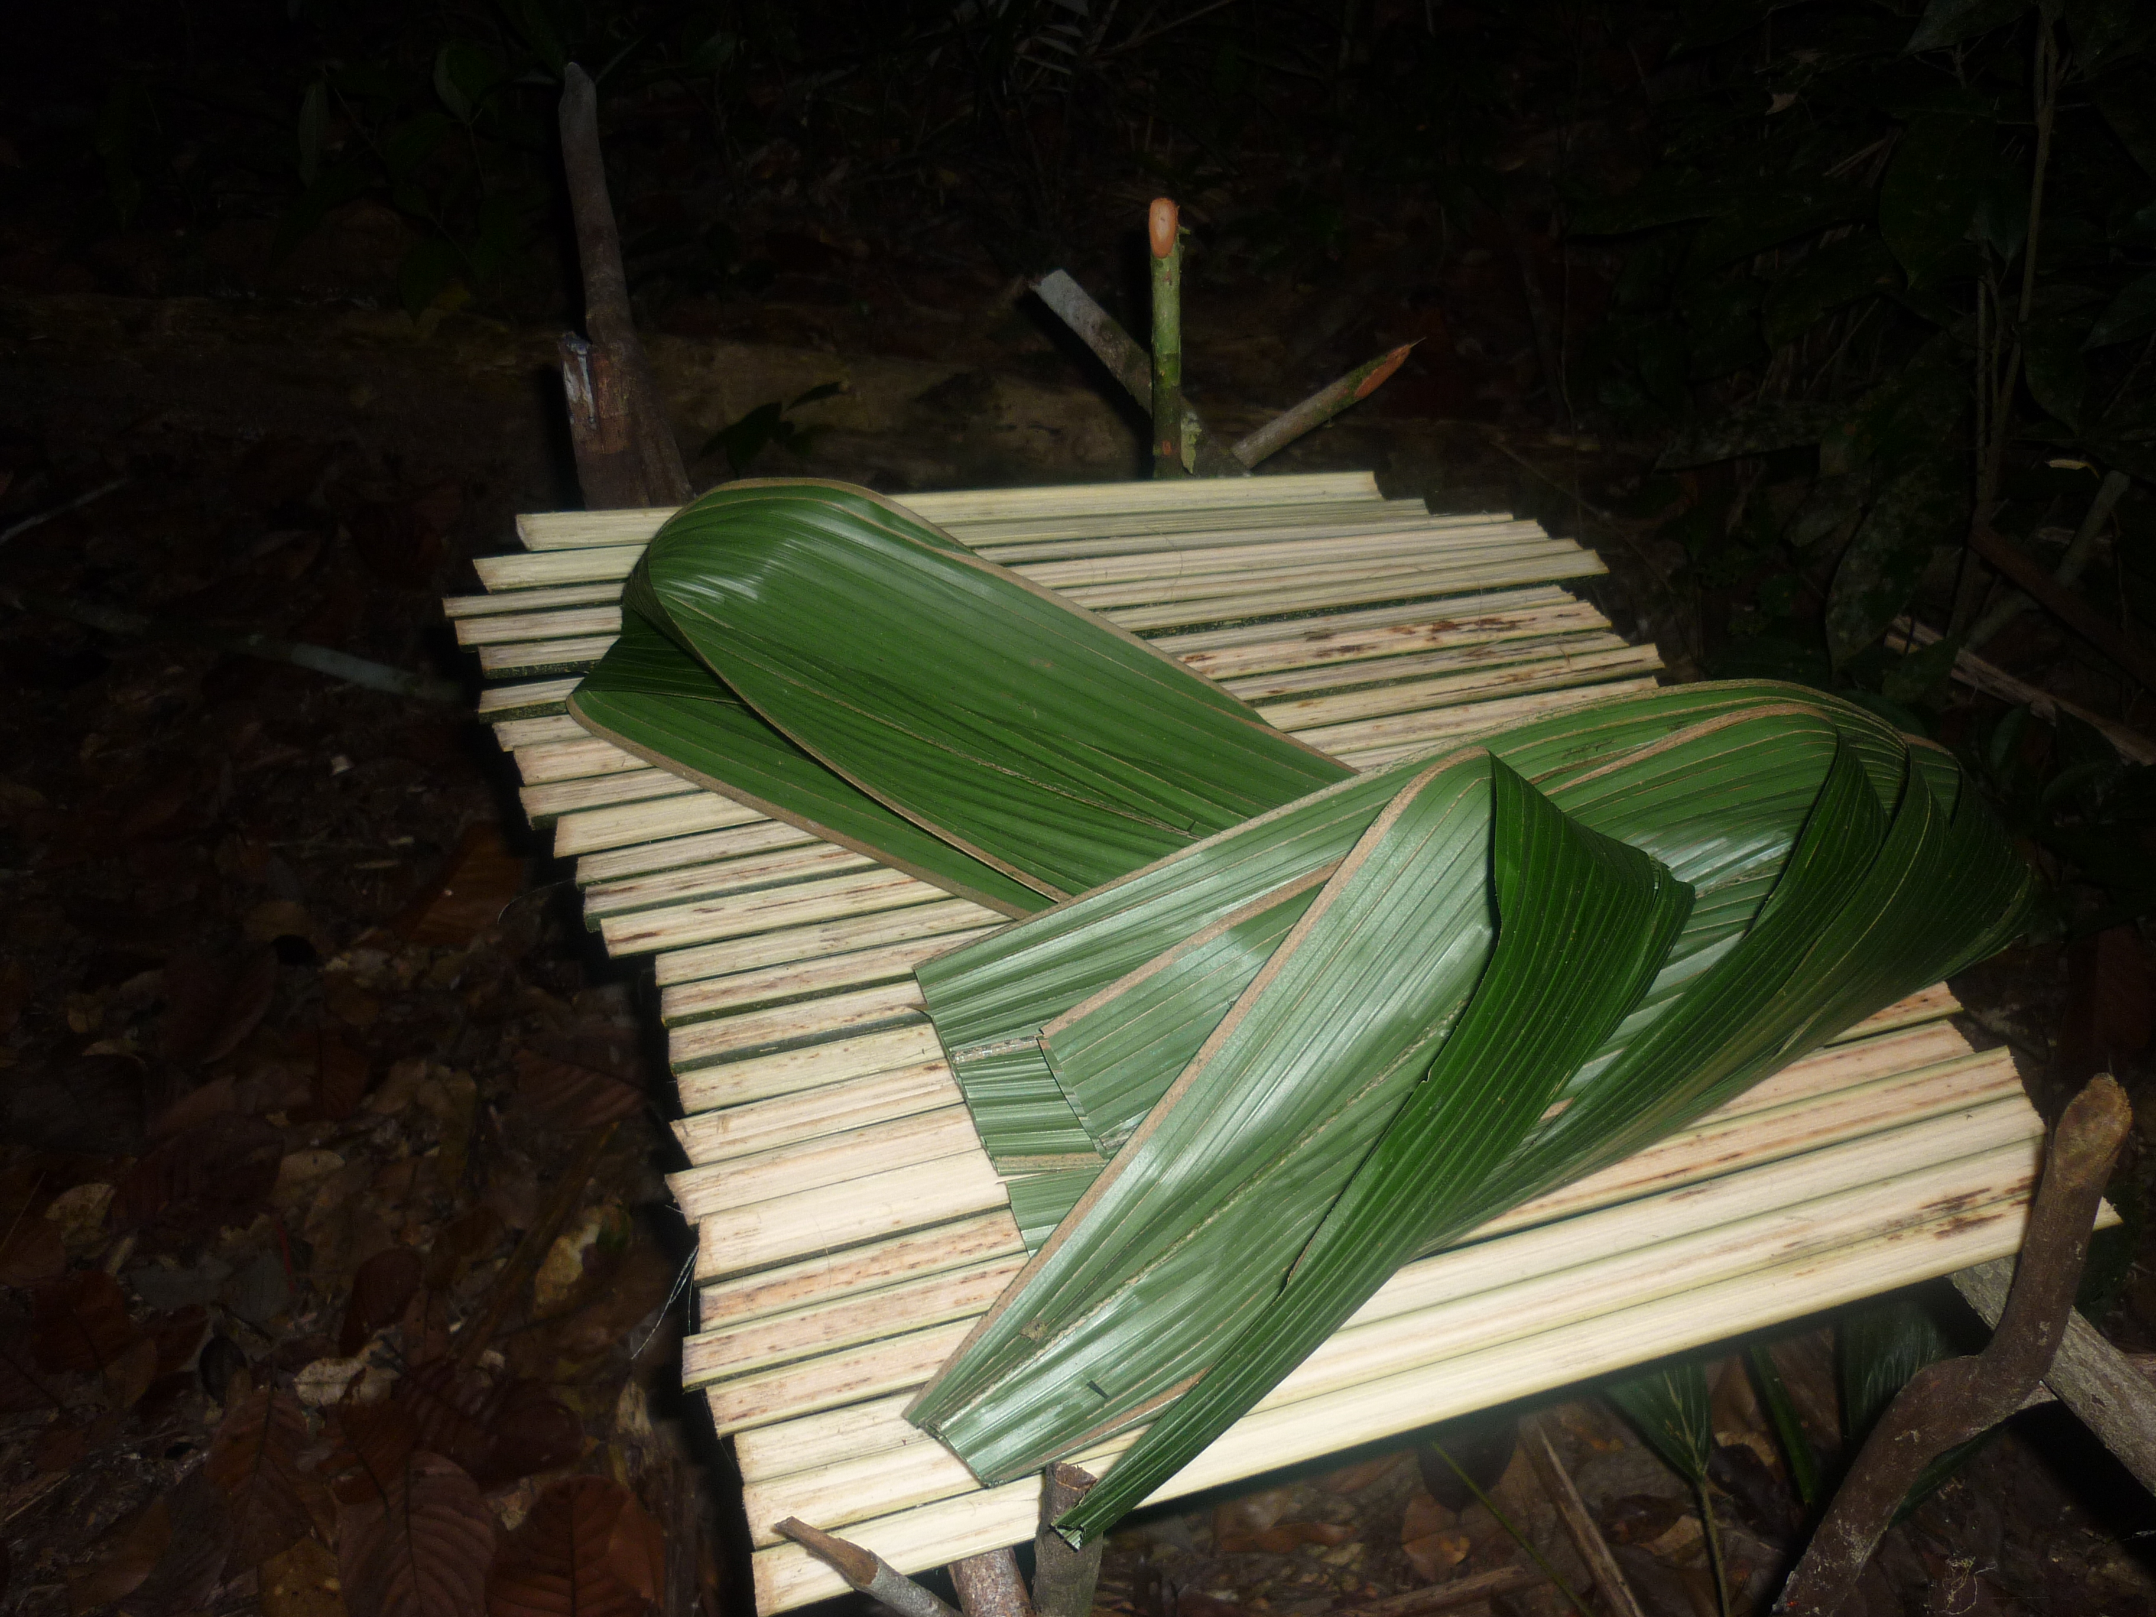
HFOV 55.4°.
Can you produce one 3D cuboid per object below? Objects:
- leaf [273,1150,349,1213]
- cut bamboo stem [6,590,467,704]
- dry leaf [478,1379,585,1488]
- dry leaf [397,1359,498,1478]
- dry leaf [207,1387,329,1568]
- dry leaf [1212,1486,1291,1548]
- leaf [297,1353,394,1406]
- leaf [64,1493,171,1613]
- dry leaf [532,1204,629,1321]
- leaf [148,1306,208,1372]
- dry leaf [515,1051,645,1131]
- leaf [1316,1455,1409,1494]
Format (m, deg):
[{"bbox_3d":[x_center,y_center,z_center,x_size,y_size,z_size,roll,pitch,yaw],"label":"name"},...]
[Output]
[{"bbox_3d":[-0.647,0.311,1.722,0.067,0.015,0.071,-28,48,-31],"label":"leaf"},{"bbox_3d":[-0.935,-0.179,2.290,0.596,0.026,0.026,12,41,11],"label":"cut bamboo stem"},{"bbox_3d":[-0.454,0.519,1.709,0.085,0.025,0.093,-13,39,-21],"label":"dry leaf"},{"bbox_3d":[-0.479,0.461,1.548,0.126,0.018,0.069,28,46,27],"label":"dry leaf"},{"bbox_3d":[-0.655,0.541,1.660,0.088,0.025,0.180,-4,36,-10],"label":"dry leaf"},{"bbox_3d":[0.130,0.521,1.502,0.065,0.018,0.045,-5,40,-8],"label":"dry leaf"},{"bbox_3d":[-0.621,0.486,1.744,0.086,0.020,0.052,-1,36,-7],"label":"leaf"},{"bbox_3d":[-0.748,0.580,1.602,0.056,0.020,0.109,12,36,12],"label":"leaf"},{"bbox_3d":[-0.402,0.367,1.664,0.051,0.018,0.126,15,42,15],"label":"dry leaf"},{"bbox_3d":[-0.775,0.458,1.770,0.051,0.020,0.073,10,36,9],"label":"leaf"},{"bbox_3d":[-0.454,0.255,1.794,0.130,0.020,0.071,14,42,14],"label":"dry leaf"},{"bbox_3d":[0.237,0.557,1.719,0.088,0.020,0.034,-13,39,-22],"label":"leaf"}]

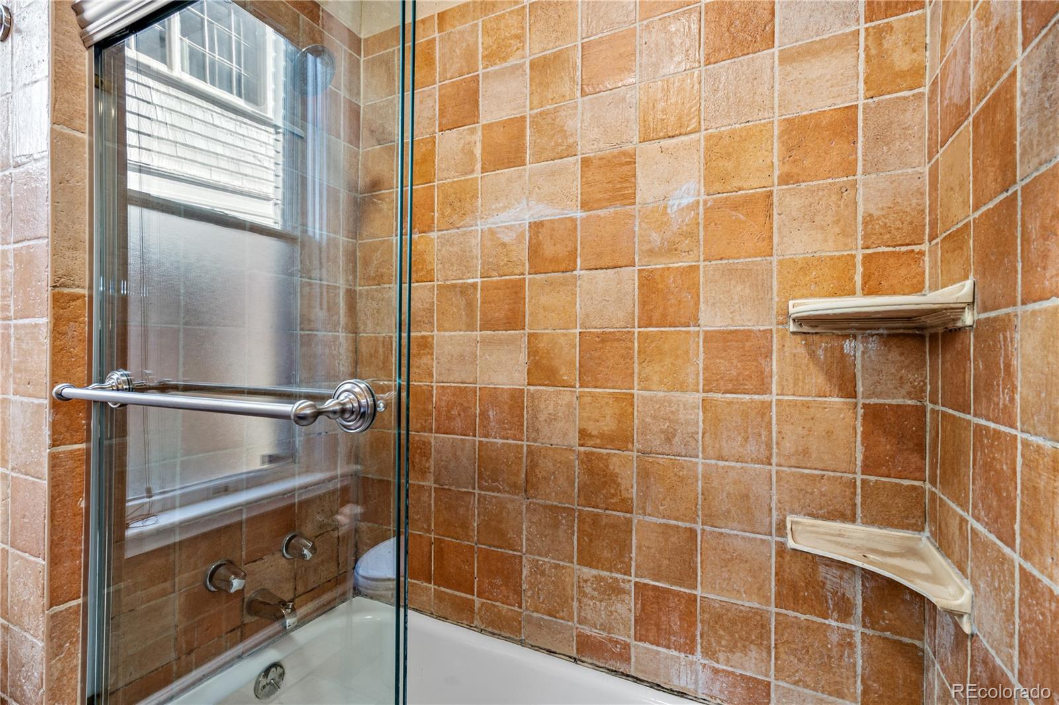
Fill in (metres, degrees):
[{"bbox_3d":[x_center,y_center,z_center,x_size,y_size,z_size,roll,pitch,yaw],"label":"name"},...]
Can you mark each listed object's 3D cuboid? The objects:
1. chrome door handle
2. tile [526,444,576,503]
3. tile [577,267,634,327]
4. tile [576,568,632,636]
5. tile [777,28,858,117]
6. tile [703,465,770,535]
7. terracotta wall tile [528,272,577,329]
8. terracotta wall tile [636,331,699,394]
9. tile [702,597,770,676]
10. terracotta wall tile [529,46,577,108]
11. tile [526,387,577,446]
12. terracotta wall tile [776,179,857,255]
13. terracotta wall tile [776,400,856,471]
[{"bbox_3d":[-0.512,0.069,0.708,0.679,0.071,0.113,0,0,26],"label":"chrome door handle"},{"bbox_3d":[0.058,0.328,1.264,0.142,0.145,0.012,0,0,26],"label":"tile"},{"bbox_3d":[0.197,-0.133,1.197,0.144,0.145,0.011,0,0,26],"label":"tile"},{"bbox_3d":[0.192,0.637,1.201,0.146,0.147,0.010,0,0,26],"label":"tile"},{"bbox_3d":[0.609,-0.587,0.999,0.145,0.145,0.012,0,-1,26],"label":"tile"},{"bbox_3d":[0.467,0.330,1.063,0.144,0.145,0.012,0,0,26],"label":"tile"},{"bbox_3d":[0.062,-0.134,1.264,0.144,0.145,0.011,0,0,26],"label":"terracotta wall tile"},{"bbox_3d":[0.332,0.020,1.129,0.145,0.146,0.011,0,0,26],"label":"terracotta wall tile"},{"bbox_3d":[0.466,0.638,1.065,0.146,0.147,0.010,0,0,26],"label":"tile"},{"bbox_3d":[0.065,-0.747,1.288,0.143,0.141,0.012,0,-1,26],"label":"terracotta wall tile"},{"bbox_3d":[0.059,0.174,1.265,0.142,0.146,0.012,0,0,26],"label":"tile"},{"bbox_3d":[0.614,-0.287,1.012,0.148,0.145,0.012,0,-1,26],"label":"terracotta wall tile"},{"bbox_3d":[0.605,0.177,0.996,0.144,0.146,0.012,0,0,26],"label":"terracotta wall tile"}]

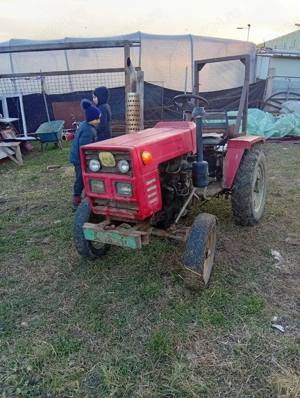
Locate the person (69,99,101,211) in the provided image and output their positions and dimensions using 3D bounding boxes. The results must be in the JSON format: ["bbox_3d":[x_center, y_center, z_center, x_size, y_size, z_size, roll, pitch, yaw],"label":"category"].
[{"bbox_3d":[-0.764,-0.461,3.648,0.360,1.290,0.360,-2,20,-8],"label":"person"}]

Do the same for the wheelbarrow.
[{"bbox_3d":[-2.341,-1.477,7.331,0.580,0.630,1.200,0,20,-2],"label":"wheelbarrow"}]

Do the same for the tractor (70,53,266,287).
[{"bbox_3d":[0.346,-0.486,2.971,1.270,1.840,2.450,12,23,27],"label":"tractor"}]

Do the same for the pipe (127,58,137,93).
[{"bbox_3d":[-0.151,-1.024,2.576,0.060,0.290,0.120,17,26,38],"label":"pipe"}]

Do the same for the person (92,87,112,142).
[{"bbox_3d":[-0.630,-0.803,4.395,0.290,1.430,0.380,5,21,11],"label":"person"}]

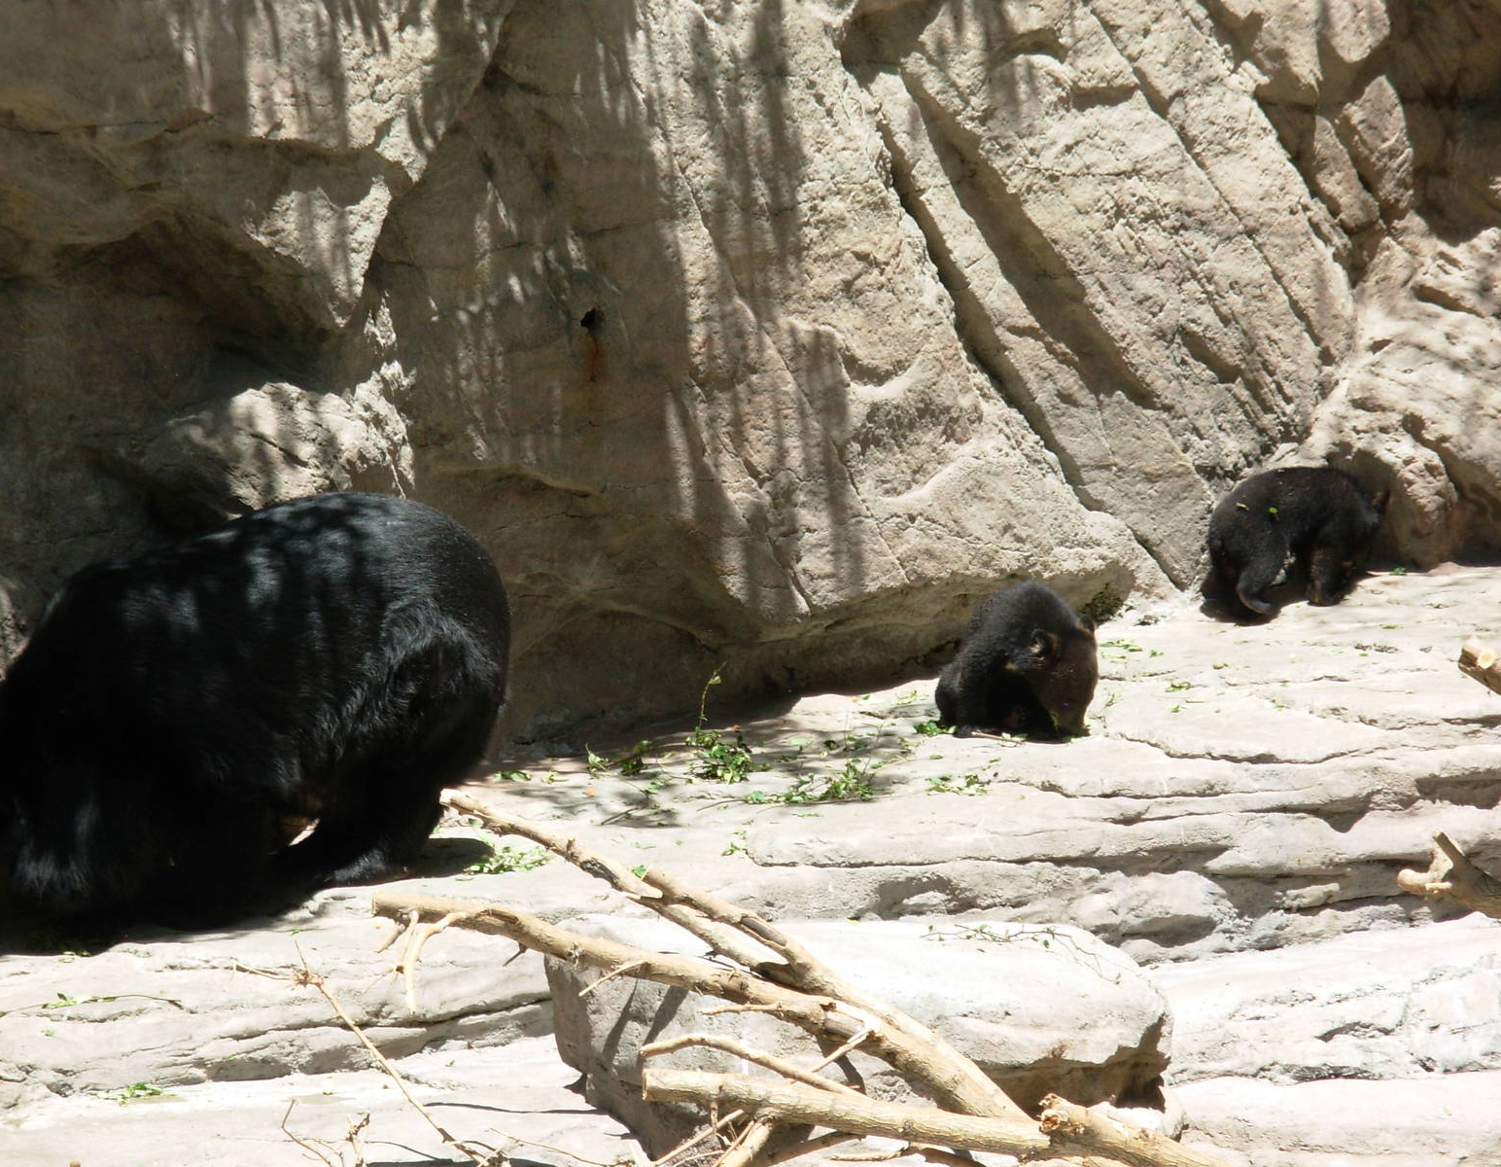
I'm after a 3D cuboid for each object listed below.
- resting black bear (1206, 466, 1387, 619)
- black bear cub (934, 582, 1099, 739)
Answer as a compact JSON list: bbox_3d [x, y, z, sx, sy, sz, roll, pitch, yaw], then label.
[{"bbox_3d":[1.217,-0.092,19.000,0.440,0.310,0.230,-6,12,-31],"label":"resting black bear"},{"bbox_3d":[0.561,0.163,18.000,0.380,0.300,0.230,9,13,41],"label":"black bear cub"}]

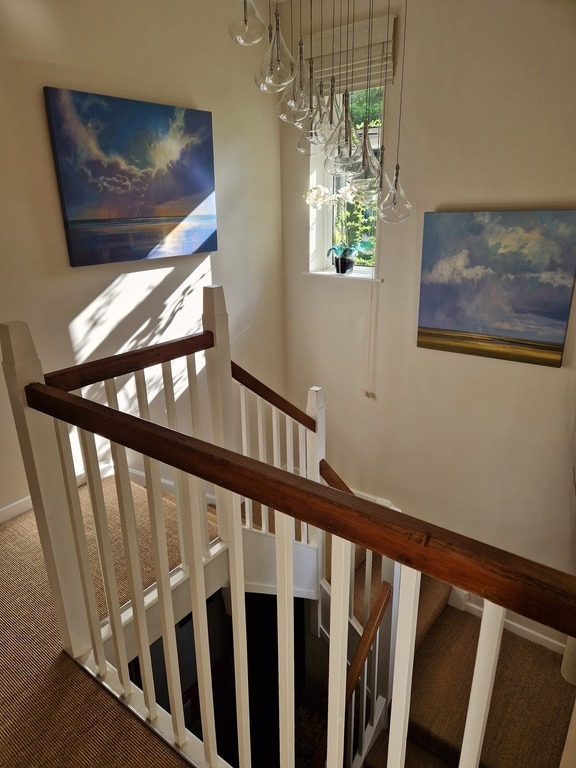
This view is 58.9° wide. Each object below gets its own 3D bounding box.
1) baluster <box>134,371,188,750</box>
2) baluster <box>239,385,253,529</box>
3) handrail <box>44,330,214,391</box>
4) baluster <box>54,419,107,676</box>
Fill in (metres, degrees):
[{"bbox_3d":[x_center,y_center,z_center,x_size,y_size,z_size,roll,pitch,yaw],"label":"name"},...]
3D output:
[{"bbox_3d":[-0.290,0.523,1.200,0.025,0.891,0.025,13,24,35],"label":"baluster"},{"bbox_3d":[-0.177,0.328,2.194,0.025,0.675,0.025,13,24,35],"label":"baluster"},{"bbox_3d":[-0.487,-0.080,1.639,0.051,0.062,0.649,13,24,35],"label":"handrail"},{"bbox_3d":[-0.566,0.479,1.405,0.025,0.846,0.025,13,24,35],"label":"baluster"}]

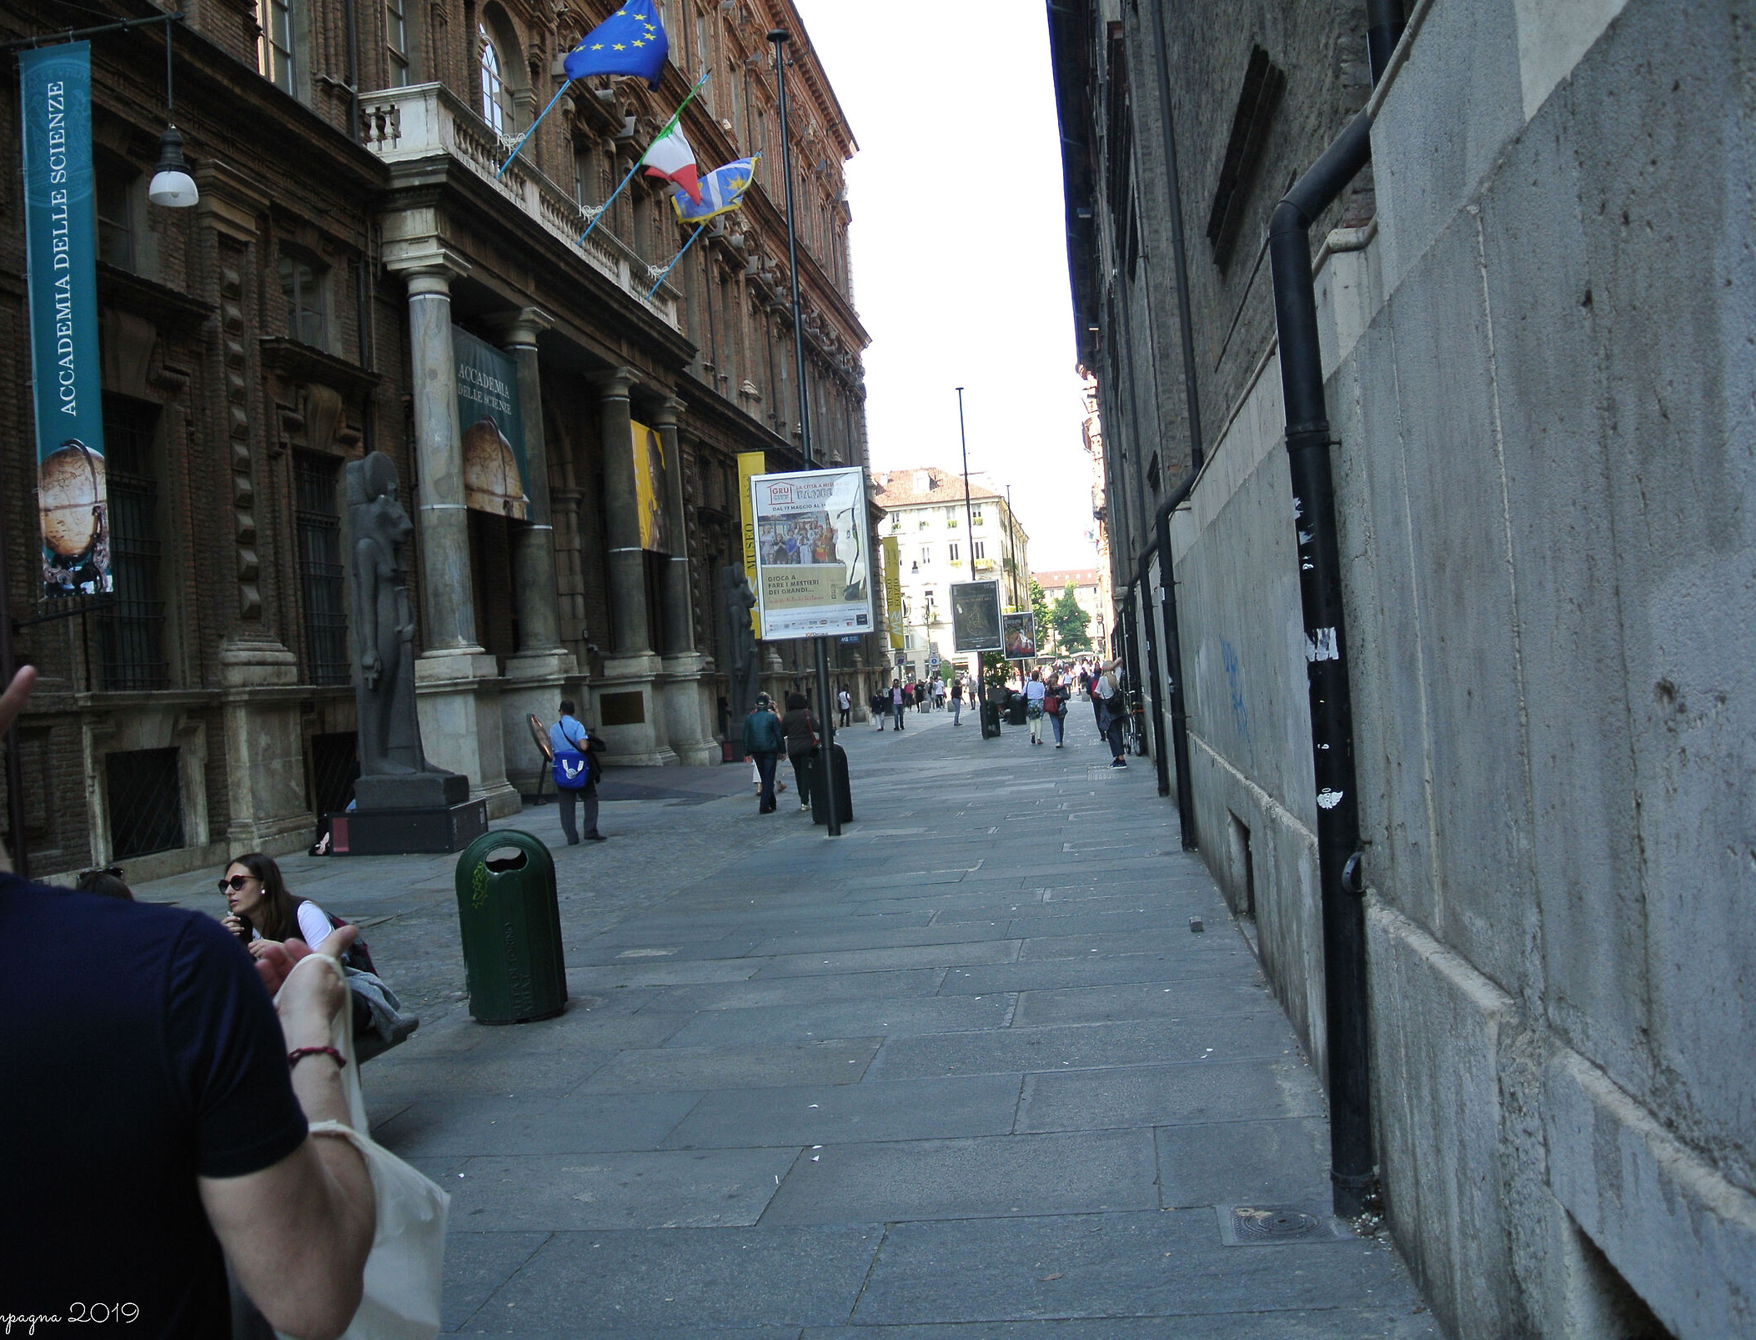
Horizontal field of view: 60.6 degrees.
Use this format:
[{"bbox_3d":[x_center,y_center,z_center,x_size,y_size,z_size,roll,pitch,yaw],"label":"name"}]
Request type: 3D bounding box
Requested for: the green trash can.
[{"bbox_3d":[-2.016,1.411,8.350,0.550,1.030,0.530,-4,-1,-10],"label":"green trash can"}]

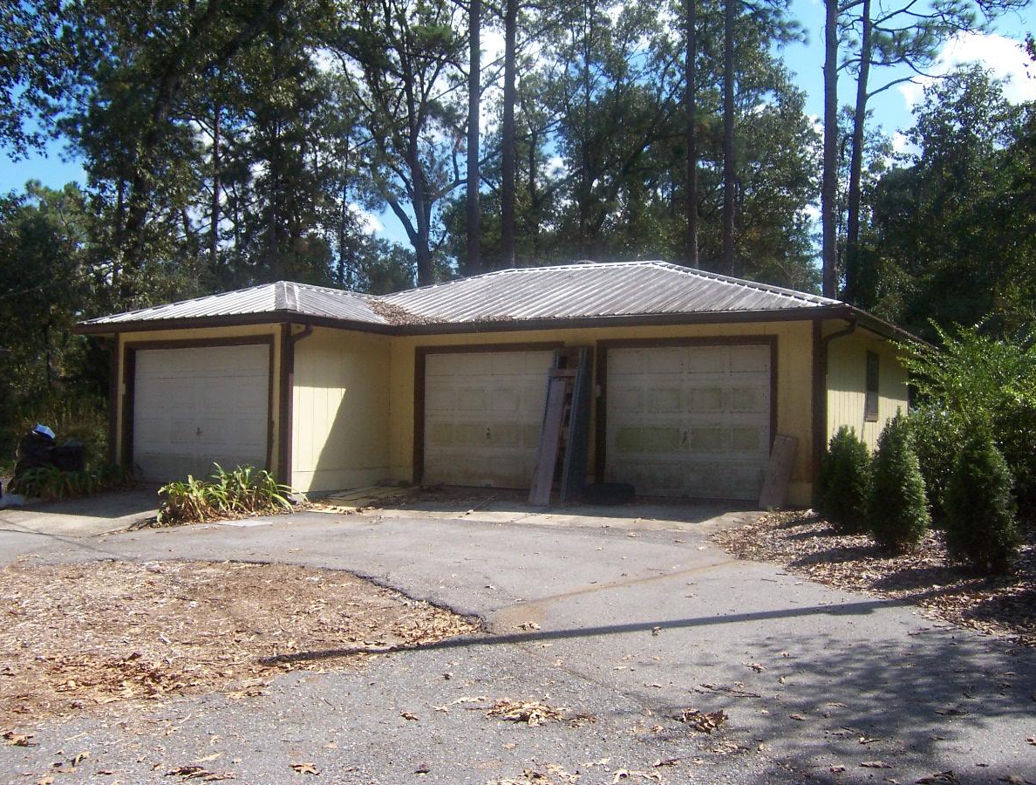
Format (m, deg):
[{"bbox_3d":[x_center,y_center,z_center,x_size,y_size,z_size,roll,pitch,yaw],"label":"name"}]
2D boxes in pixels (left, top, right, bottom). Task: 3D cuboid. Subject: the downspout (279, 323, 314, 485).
[{"bbox_3d":[-3.197,0.255,14.519,0.460,2.460,0.100,0,-2,30],"label":"downspout"}]

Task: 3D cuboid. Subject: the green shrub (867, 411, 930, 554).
[{"bbox_3d":[3.616,0.843,9.500,0.620,1.340,0.620,0,-2,30],"label":"green shrub"}]

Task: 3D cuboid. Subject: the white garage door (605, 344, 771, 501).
[{"bbox_3d":[2.379,0.421,14.154,2.440,2.140,0.080,0,-2,30],"label":"white garage door"}]

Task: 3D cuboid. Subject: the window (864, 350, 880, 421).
[{"bbox_3d":[5.806,-0.079,16.338,0.090,1.125,1.069,0,-2,30],"label":"window"}]

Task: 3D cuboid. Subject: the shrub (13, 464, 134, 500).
[{"bbox_3d":[-6.729,1.304,15.127,0.850,0.480,1.550,0,-2,30],"label":"shrub"}]

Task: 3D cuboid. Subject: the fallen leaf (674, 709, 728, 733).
[{"bbox_3d":[0.853,1.528,4.633,0.230,0.055,0.180,0,-2,30],"label":"fallen leaf"}]

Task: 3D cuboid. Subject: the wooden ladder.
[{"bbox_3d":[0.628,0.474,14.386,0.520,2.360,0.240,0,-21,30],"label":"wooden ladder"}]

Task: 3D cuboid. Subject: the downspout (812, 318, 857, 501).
[{"bbox_3d":[4.201,0.261,13.116,0.480,2.420,0.160,0,-2,30],"label":"downspout"}]

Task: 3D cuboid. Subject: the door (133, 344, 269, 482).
[{"bbox_3d":[-4.933,0.365,15.548,3.014,2.128,0.100,0,-2,30],"label":"door"}]

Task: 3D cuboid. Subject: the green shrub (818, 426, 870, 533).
[{"bbox_3d":[3.826,0.976,11.653,0.580,1.166,0.580,0,-2,30],"label":"green shrub"}]

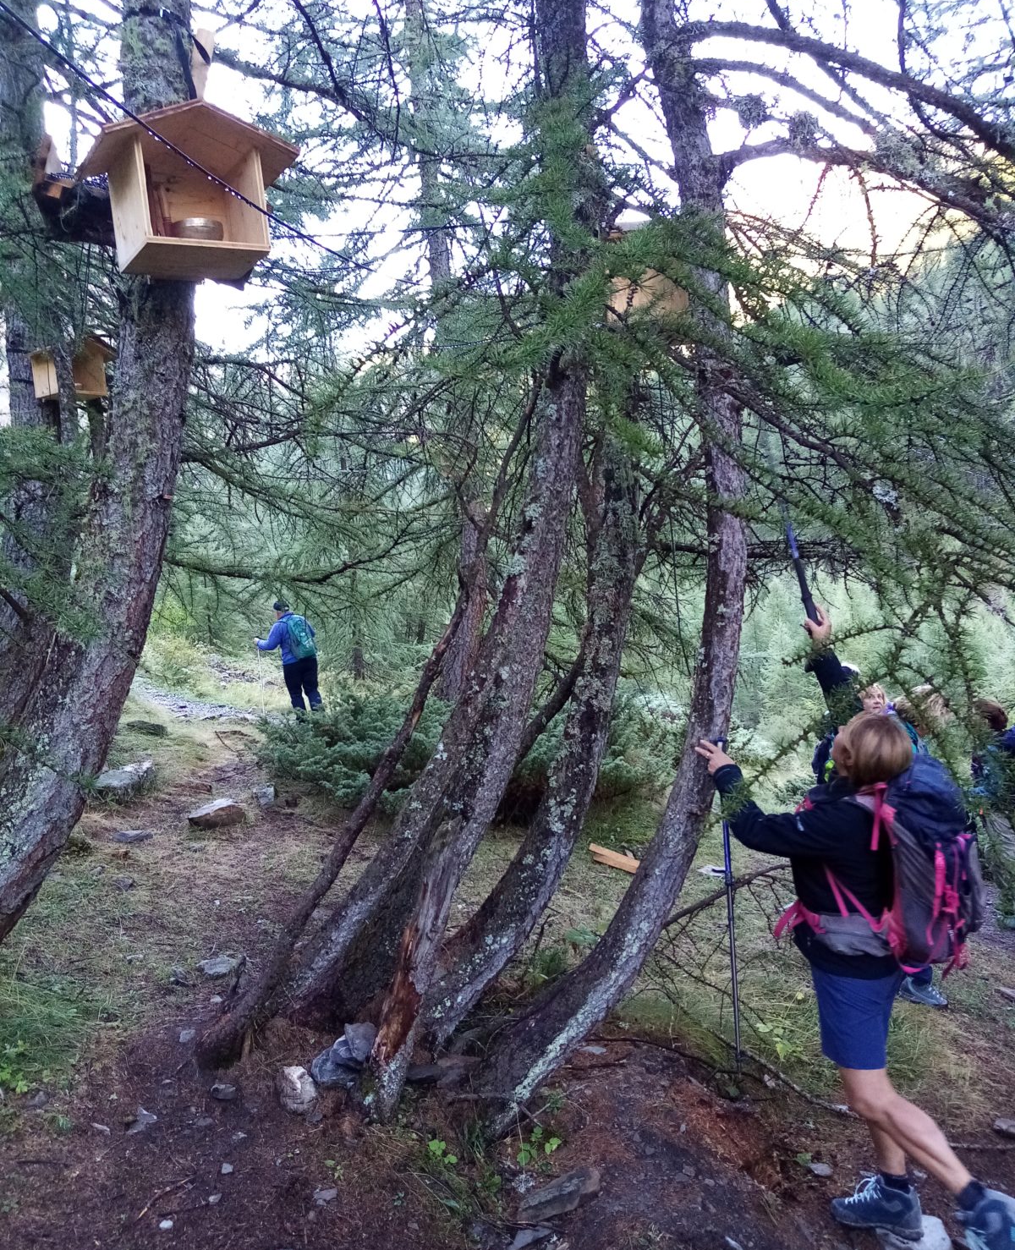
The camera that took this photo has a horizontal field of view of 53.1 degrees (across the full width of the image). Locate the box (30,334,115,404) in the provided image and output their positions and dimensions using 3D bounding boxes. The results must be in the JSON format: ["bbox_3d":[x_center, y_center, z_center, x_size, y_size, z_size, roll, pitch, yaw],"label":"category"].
[{"bbox_3d":[-3.776,-2.233,8.800,0.390,0.490,0.580,0,7,37],"label":"box"}]

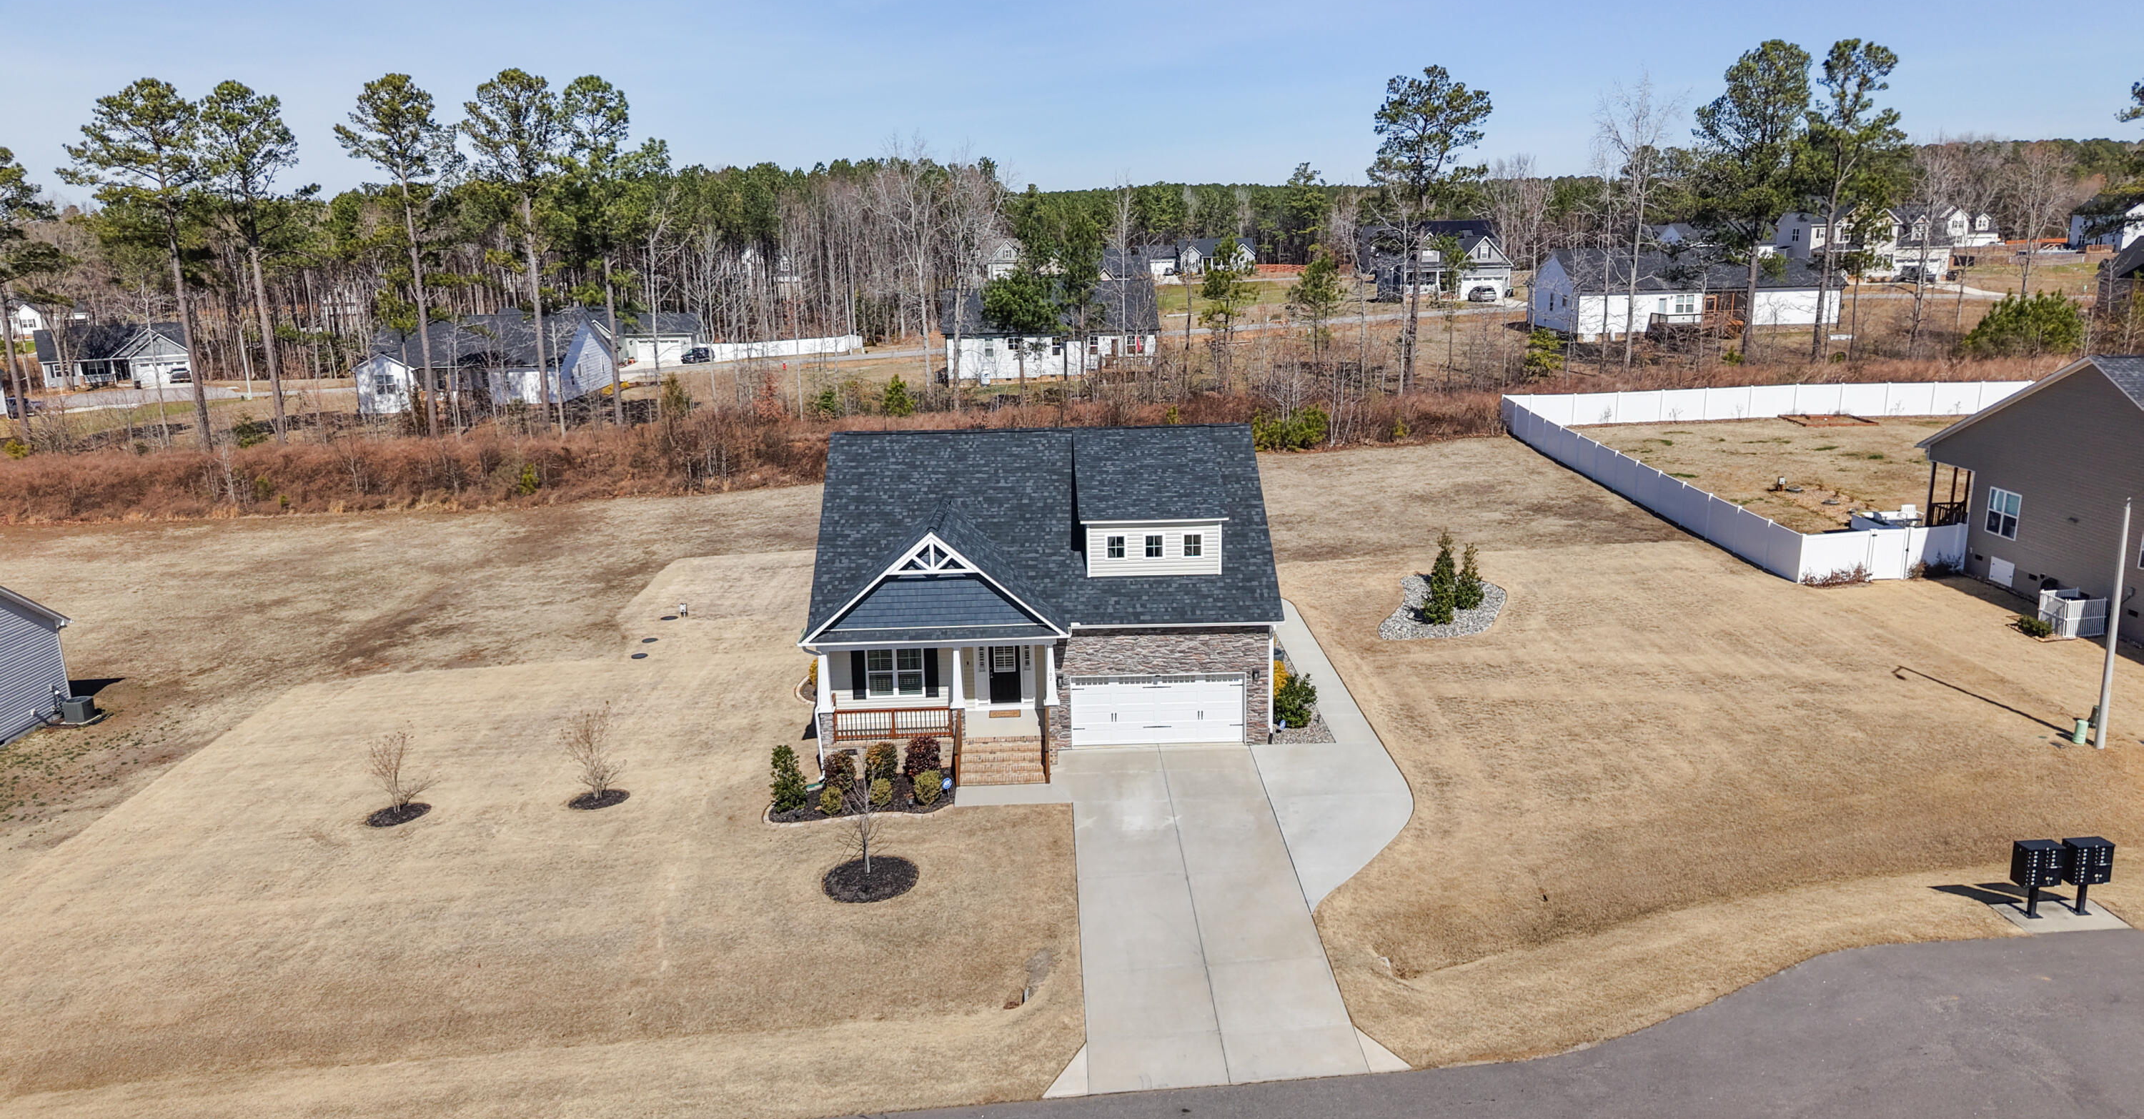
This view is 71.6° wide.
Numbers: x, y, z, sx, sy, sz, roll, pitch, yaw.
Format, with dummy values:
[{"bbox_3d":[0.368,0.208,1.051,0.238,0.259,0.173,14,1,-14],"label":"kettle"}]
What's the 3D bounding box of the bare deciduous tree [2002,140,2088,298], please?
[{"bbox_3d":[72.565,-23.973,111.324,6.300,14.352,6.300,-1,14,0],"label":"bare deciduous tree"}]

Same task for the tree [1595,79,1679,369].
[{"bbox_3d":[39.274,-23.157,103.277,6.189,20.097,6.189,-1,14,-1],"label":"tree"}]

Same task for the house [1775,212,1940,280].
[{"bbox_3d":[86.229,-34.712,163.000,14.200,8.200,10.500,0,14,8],"label":"house"}]

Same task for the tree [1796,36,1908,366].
[{"bbox_3d":[52.429,-24.159,101.044,6.600,21.033,6.600,-1,14,0],"label":"tree"}]

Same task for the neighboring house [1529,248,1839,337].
[{"bbox_3d":[48.444,-21.665,119.052,21.200,6.600,10.500,-3,14,-7],"label":"neighboring house"}]

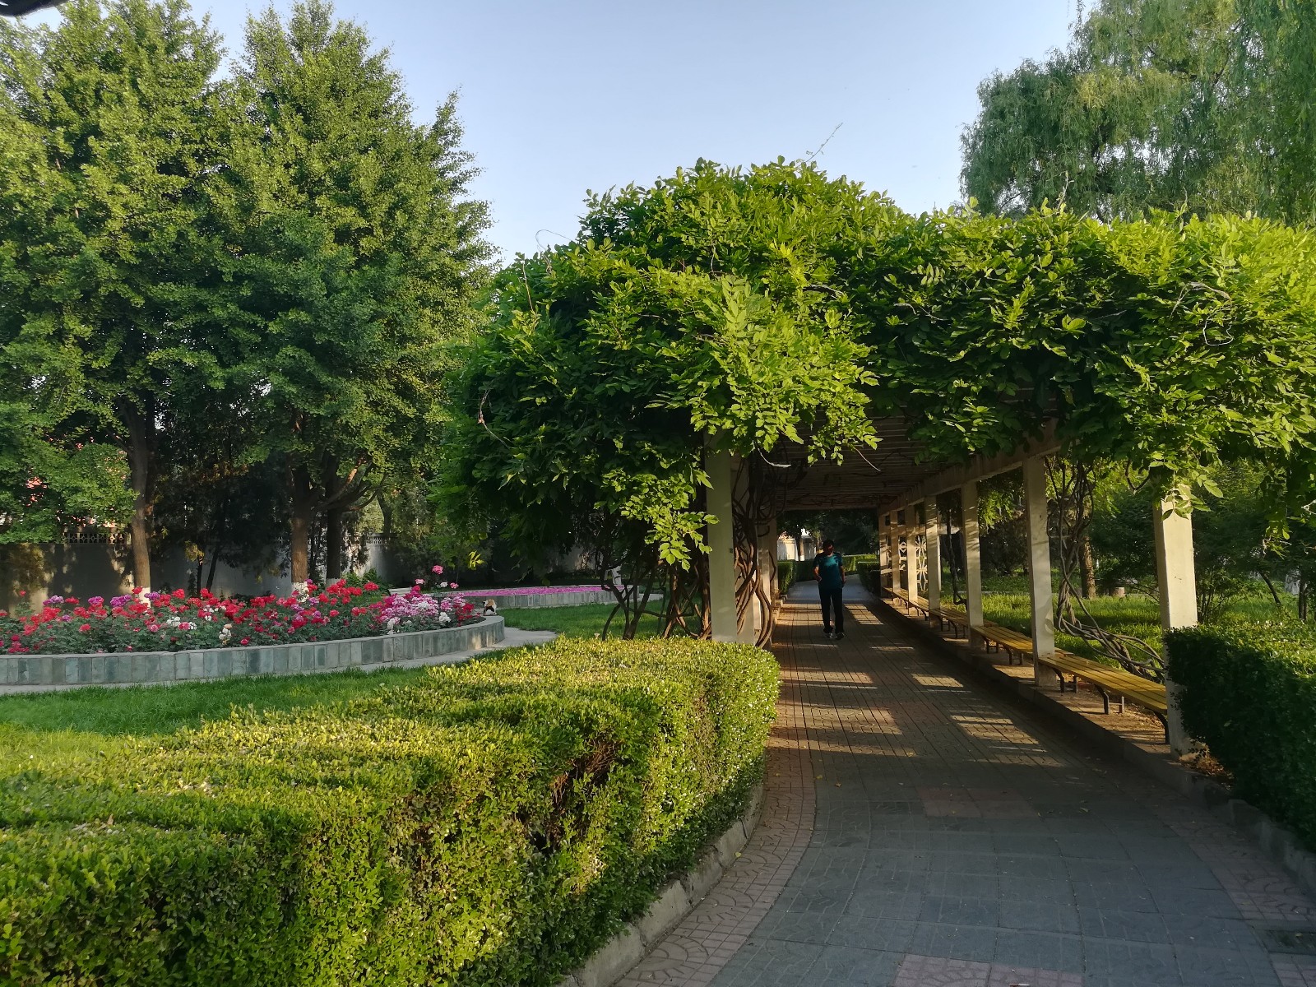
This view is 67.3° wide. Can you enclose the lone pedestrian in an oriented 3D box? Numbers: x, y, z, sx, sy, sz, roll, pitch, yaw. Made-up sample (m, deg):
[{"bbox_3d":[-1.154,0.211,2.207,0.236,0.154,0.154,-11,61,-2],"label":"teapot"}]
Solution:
[{"bbox_3d":[2.960,1.669,17.189,0.550,1.710,0.360,-2,-4,7],"label":"lone pedestrian"}]

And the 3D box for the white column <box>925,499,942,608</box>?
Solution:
[{"bbox_3d":[4.791,1.200,17.181,0.175,2.249,0.165,-2,-4,7],"label":"white column"}]

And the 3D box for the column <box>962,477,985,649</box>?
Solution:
[{"bbox_3d":[4.318,0.994,13.556,0.175,2.249,0.165,-2,-4,7],"label":"column"}]

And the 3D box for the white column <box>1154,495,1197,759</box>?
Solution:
[{"bbox_3d":[3.391,0.637,6.441,0.175,2.150,0.165,-2,-4,7],"label":"white column"}]

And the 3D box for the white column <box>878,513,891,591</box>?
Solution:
[{"bbox_3d":[5.934,1.699,25.932,0.190,2.249,0.180,-2,-4,7],"label":"white column"}]

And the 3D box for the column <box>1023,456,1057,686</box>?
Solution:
[{"bbox_3d":[3.845,0.787,9.937,0.175,2.249,0.165,-2,-4,7],"label":"column"}]

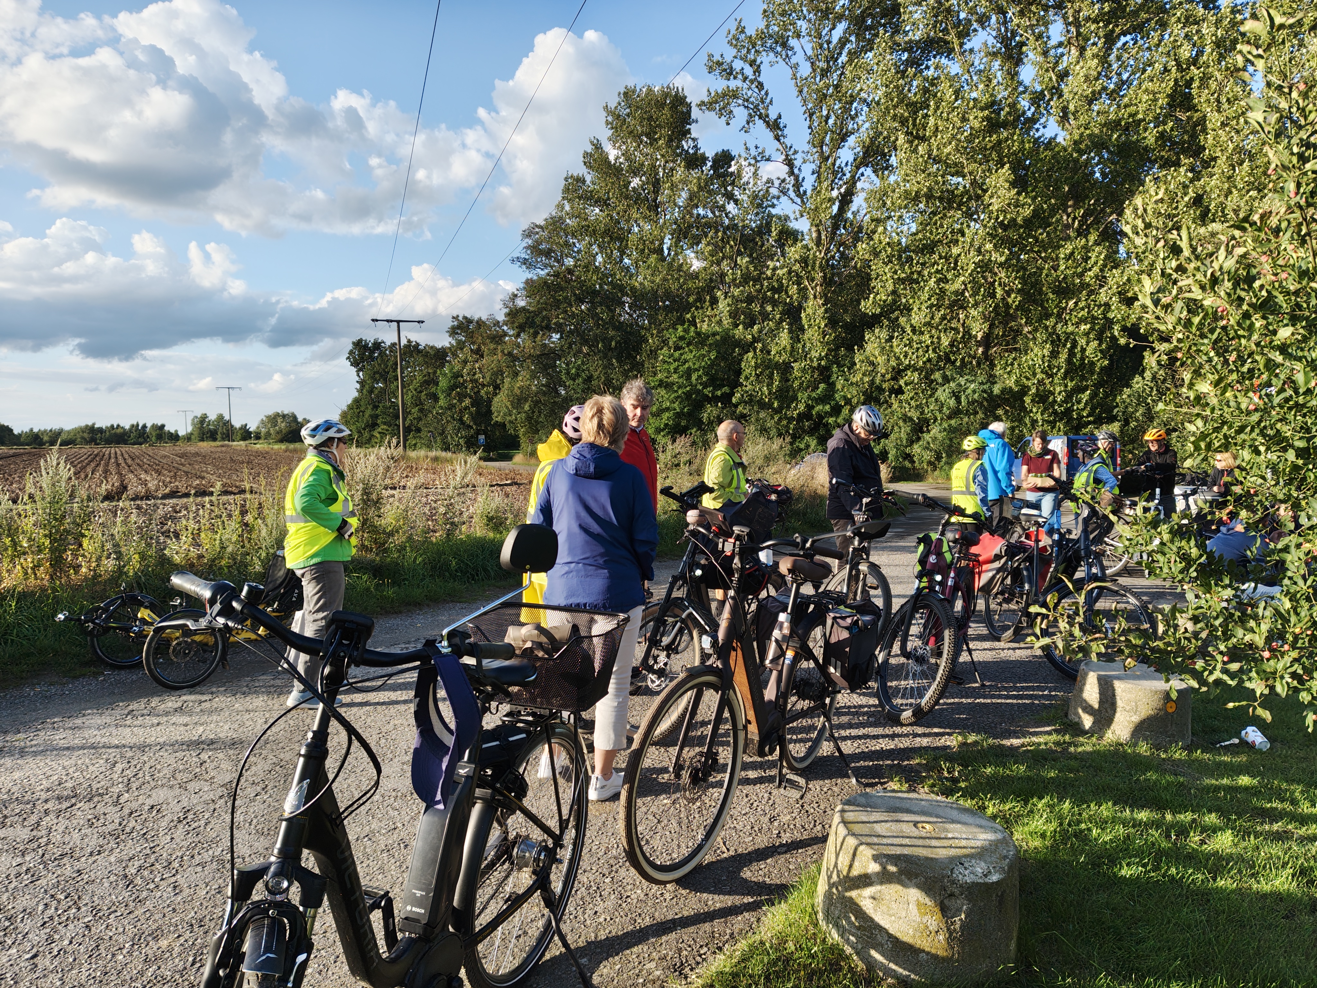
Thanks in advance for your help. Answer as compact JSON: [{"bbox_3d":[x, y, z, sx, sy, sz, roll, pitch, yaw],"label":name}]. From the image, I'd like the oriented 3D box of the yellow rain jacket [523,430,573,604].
[{"bbox_3d":[-0.474,0.151,4.700,0.380,0.950,0.500,-2,3,-21],"label":"yellow rain jacket"}]

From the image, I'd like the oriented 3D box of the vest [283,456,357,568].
[{"bbox_3d":[-1.985,0.100,5.340,0.380,0.660,0.430,-1,3,-7],"label":"vest"}]

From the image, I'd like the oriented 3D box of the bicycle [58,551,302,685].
[{"bbox_3d":[-3.132,0.824,6.333,0.880,0.780,1.850,2,4,42],"label":"bicycle"}]

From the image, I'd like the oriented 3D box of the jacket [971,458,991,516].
[{"bbox_3d":[3.330,-0.055,9.650,0.310,0.640,0.470,-3,4,-40],"label":"jacket"}]

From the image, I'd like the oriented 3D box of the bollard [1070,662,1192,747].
[{"bbox_3d":[2.526,1.115,4.880,0.590,0.340,0.590,1,4,27],"label":"bollard"}]

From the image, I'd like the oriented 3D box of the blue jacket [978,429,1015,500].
[{"bbox_3d":[3.770,-0.340,10.300,0.350,0.780,0.470,-3,4,-38],"label":"blue jacket"}]

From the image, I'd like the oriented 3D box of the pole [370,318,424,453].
[{"bbox_3d":[-15.359,-5.781,53.755,3.300,9.000,0.280,-2,4,-27],"label":"pole"}]

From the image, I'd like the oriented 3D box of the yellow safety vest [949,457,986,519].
[{"bbox_3d":[3.352,-0.028,9.900,0.440,0.670,0.290,2,4,38],"label":"yellow safety vest"}]

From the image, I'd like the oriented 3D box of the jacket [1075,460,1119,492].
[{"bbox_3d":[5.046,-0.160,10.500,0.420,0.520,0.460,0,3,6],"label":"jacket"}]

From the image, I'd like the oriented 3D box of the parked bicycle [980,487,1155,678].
[{"bbox_3d":[2.690,0.555,6.300,0.650,1.130,1.760,-1,3,-7],"label":"parked bicycle"}]

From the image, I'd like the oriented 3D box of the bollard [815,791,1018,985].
[{"bbox_3d":[0.790,1.155,2.760,0.590,0.310,0.590,3,5,0],"label":"bollard"}]

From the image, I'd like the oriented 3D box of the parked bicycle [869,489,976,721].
[{"bbox_3d":[1.716,0.622,5.483,0.620,1.170,1.780,1,4,28],"label":"parked bicycle"}]

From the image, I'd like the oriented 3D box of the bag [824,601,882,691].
[{"bbox_3d":[0.888,0.693,4.170,0.180,0.380,0.330,1,4,28],"label":"bag"}]

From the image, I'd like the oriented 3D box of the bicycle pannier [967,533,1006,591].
[{"bbox_3d":[2.498,0.521,6.950,0.190,0.430,0.310,-1,3,-4],"label":"bicycle pannier"}]

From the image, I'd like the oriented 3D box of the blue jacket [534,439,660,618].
[{"bbox_3d":[-0.275,0.143,3.900,0.520,0.740,0.340,1,4,21],"label":"blue jacket"}]

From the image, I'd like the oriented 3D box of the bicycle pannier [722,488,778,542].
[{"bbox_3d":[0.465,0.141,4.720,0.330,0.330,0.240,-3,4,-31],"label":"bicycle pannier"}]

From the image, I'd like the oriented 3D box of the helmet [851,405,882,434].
[{"bbox_3d":[1.667,-0.595,7.300,0.280,0.180,0.225,39,27,32],"label":"helmet"}]

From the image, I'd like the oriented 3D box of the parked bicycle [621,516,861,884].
[{"bbox_3d":[0.420,0.690,3.580,0.670,1.170,1.860,2,4,30],"label":"parked bicycle"}]

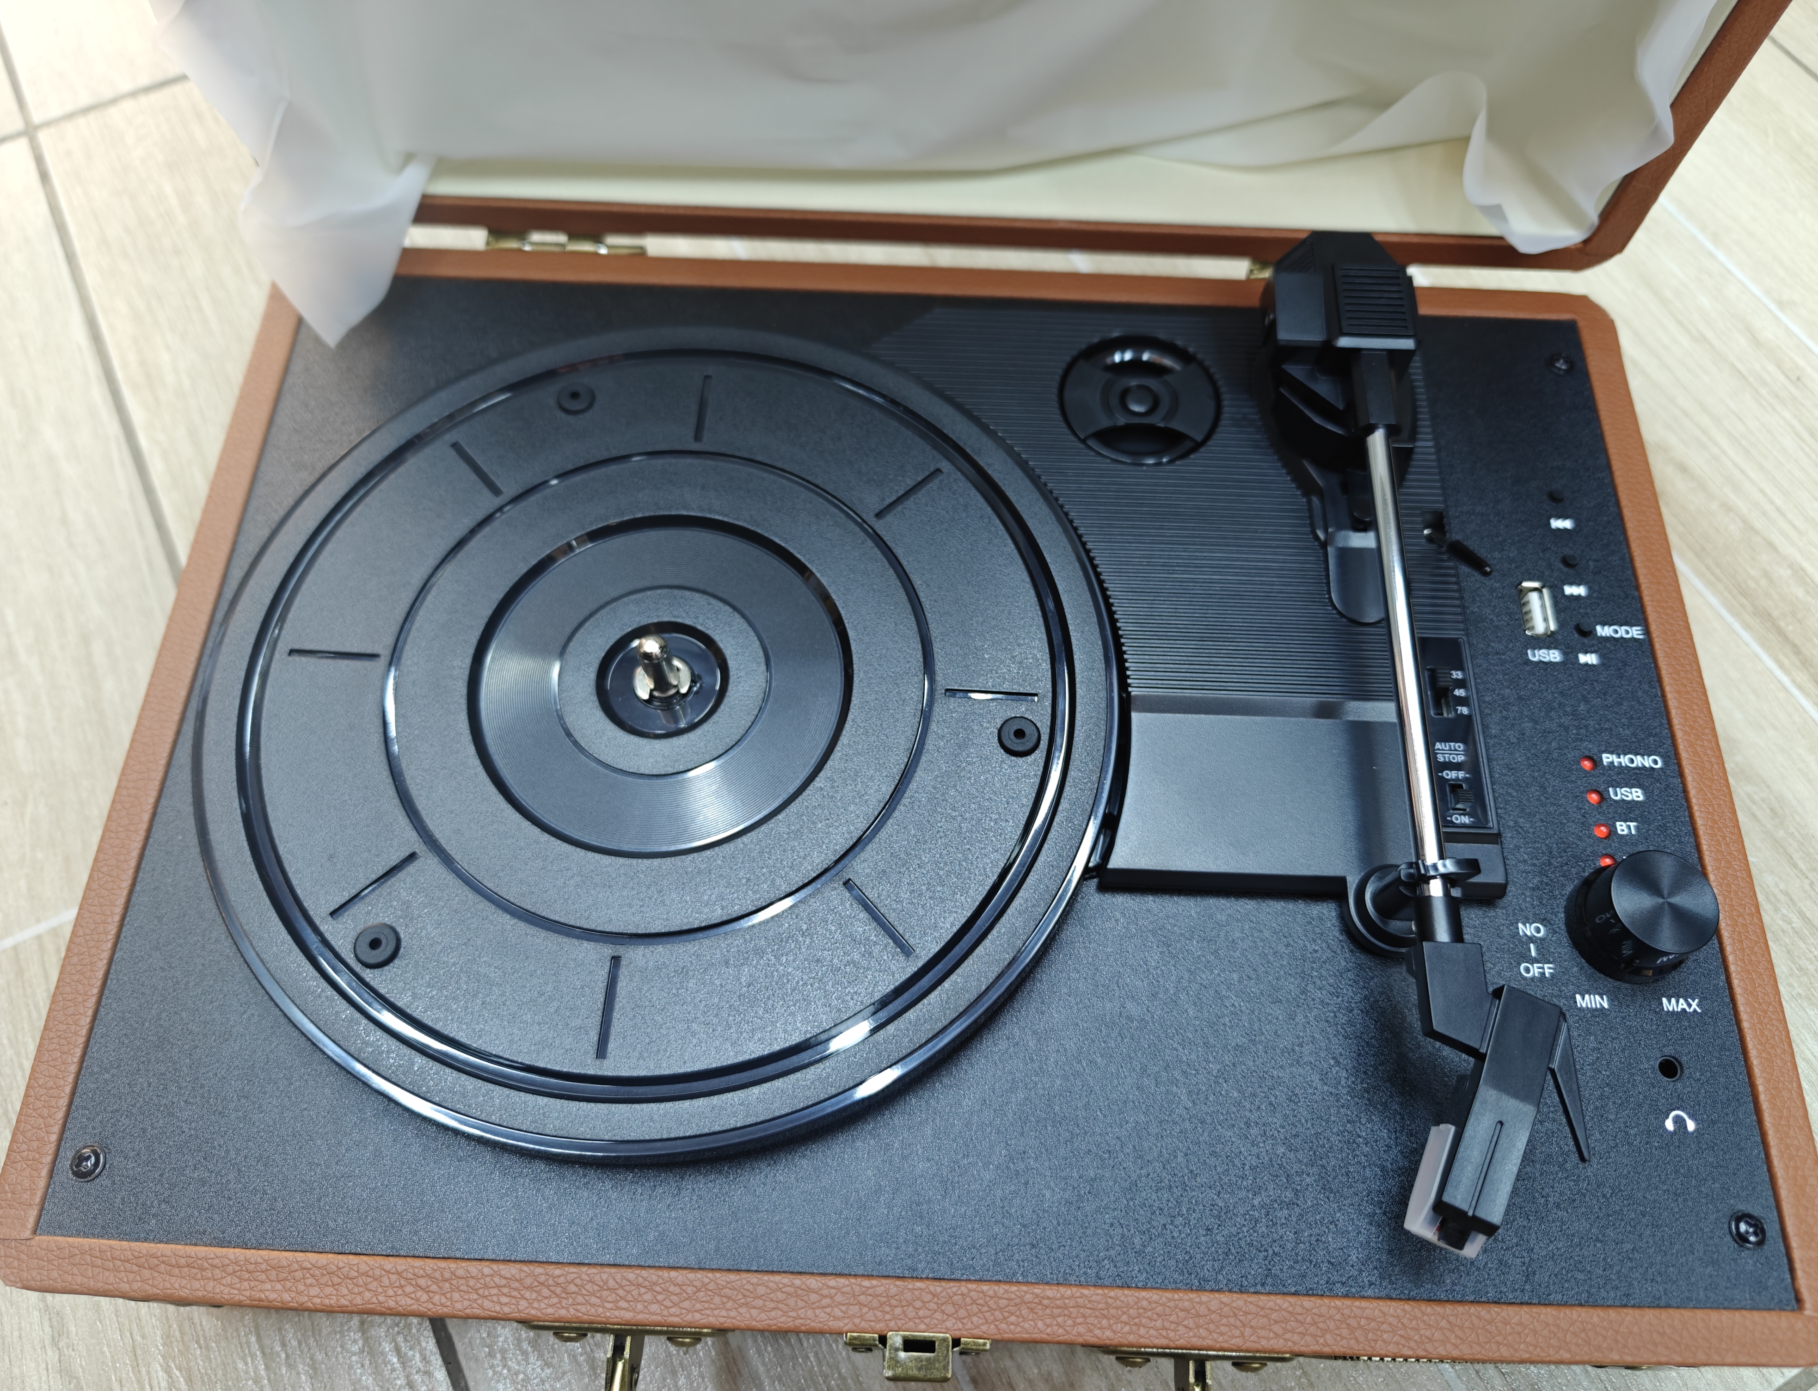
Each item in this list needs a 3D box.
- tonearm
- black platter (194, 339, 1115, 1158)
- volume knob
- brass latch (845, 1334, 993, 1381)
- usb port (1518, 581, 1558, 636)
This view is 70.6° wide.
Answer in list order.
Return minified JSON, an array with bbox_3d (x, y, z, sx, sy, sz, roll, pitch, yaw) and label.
[{"bbox_3d":[0.104,-0.003,0.273,0.043,0.036,0.225,2,65,1],"label":"tonearm"},{"bbox_3d":[-0.054,-0.003,0.284,0.198,0.011,0.198,2,65,1],"label":"black platter"},{"bbox_3d":[0.151,0.044,0.262,0.024,0.017,0.024,2,65,1],"label":"volume knob"},{"bbox_3d":[0.002,0.127,0.246,0.028,0.016,0.009,2,65,1],"label":"brass latch"},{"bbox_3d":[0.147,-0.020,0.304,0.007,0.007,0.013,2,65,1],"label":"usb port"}]

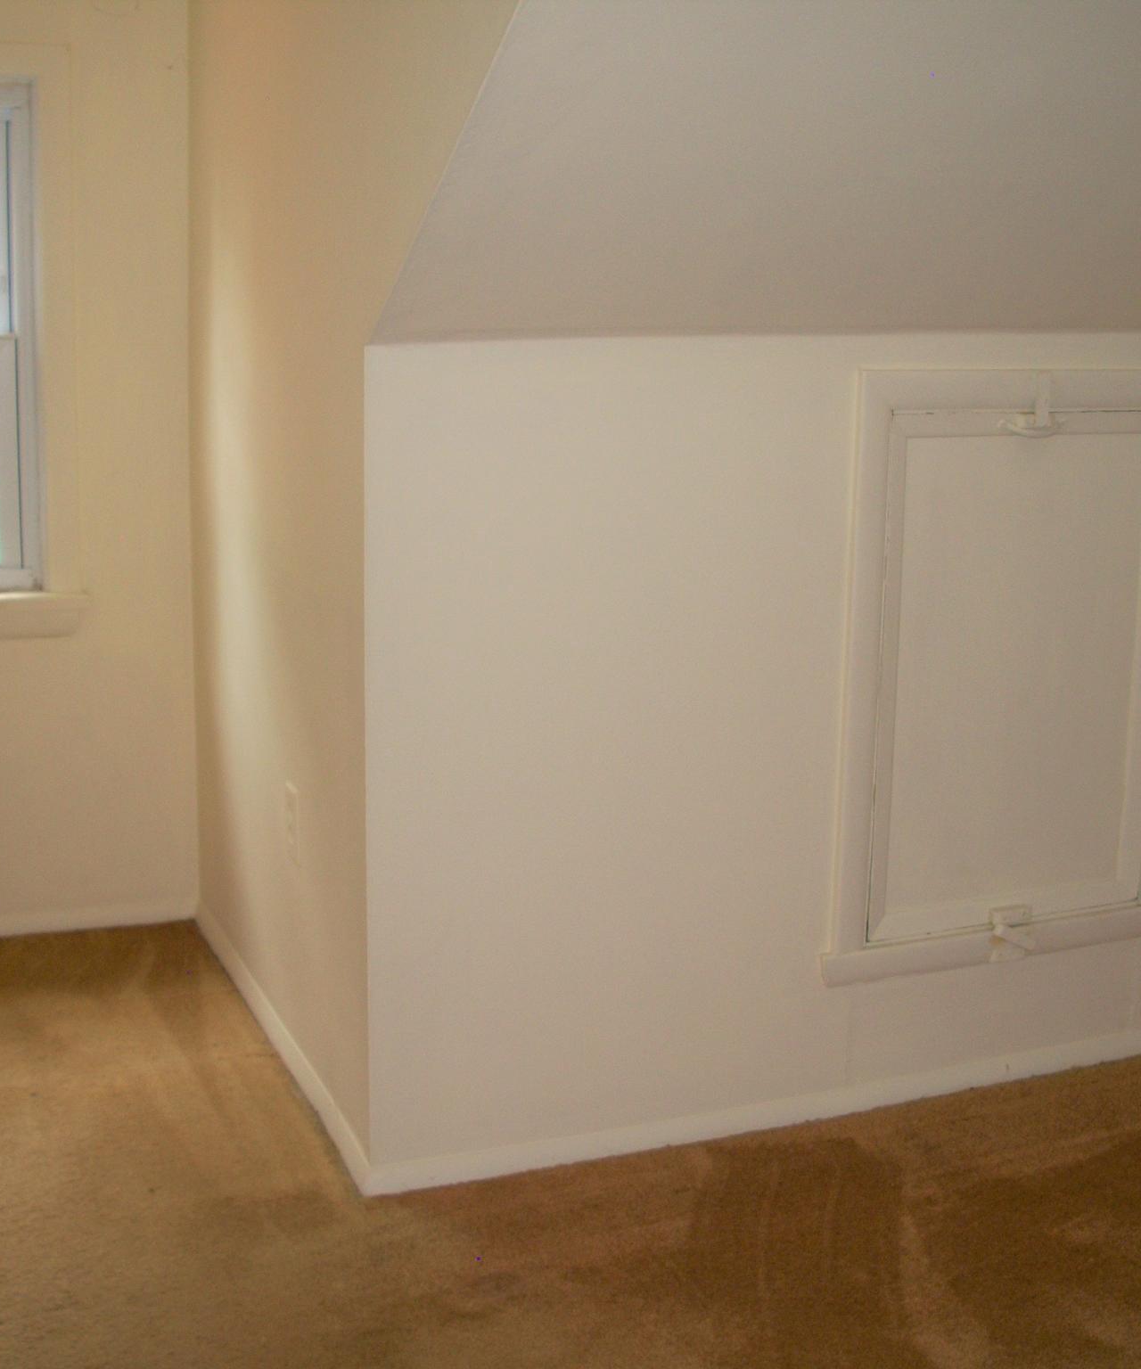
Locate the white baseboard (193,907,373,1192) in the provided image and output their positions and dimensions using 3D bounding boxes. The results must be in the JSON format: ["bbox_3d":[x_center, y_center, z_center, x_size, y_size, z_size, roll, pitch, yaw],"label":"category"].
[{"bbox_3d":[-0.531,0.588,3.222,0.016,0.047,1.279,-4,13,-22],"label":"white baseboard"}]

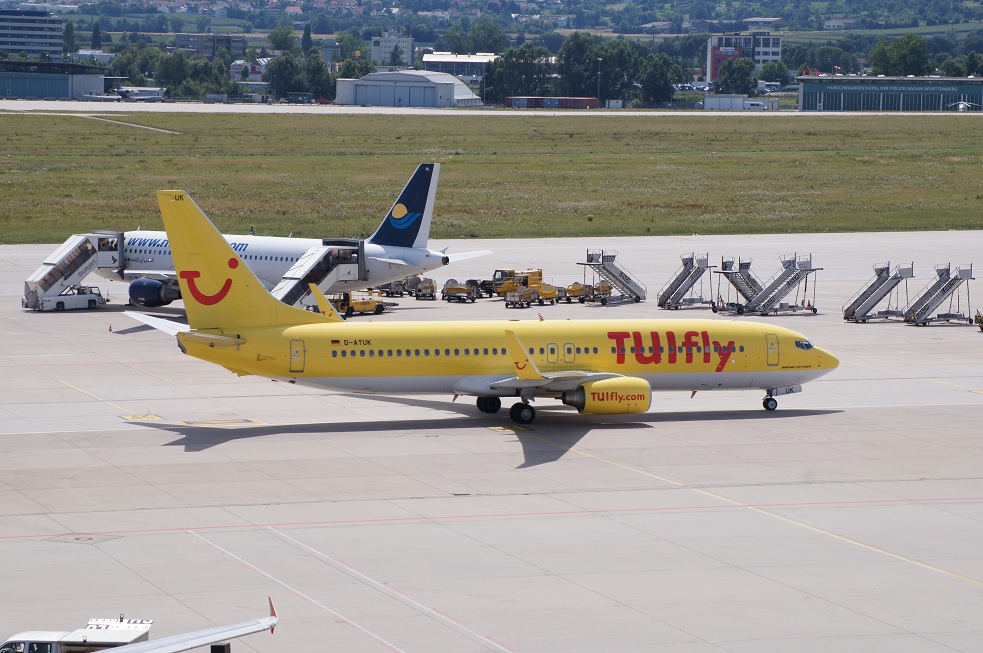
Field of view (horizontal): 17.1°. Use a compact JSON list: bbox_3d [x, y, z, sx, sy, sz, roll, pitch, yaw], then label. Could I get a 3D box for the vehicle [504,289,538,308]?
[{"bbox_3d":[2.390,-2.250,260.070,2.500,1.500,1.400,-4,6,-43],"label":"vehicle"}]

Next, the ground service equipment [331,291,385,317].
[{"bbox_3d":[-10.310,-1.850,251.730,3.900,1.900,1.900,-3,5,-32],"label":"ground service equipment"}]

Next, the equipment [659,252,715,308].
[{"bbox_3d":[15.442,-3.627,257.608,5.000,4.150,1.800,-4,7,-45],"label":"equipment"}]

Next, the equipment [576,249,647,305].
[{"bbox_3d":[9.750,-4.030,264.600,5.500,4.400,2.100,-4,6,-41],"label":"equipment"}]

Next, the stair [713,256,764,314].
[{"bbox_3d":[19.599,-3.164,252.597,2.200,4.150,5.000,5,6,41],"label":"stair"}]

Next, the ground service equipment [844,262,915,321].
[{"bbox_3d":[29.350,-2.700,248.140,5.600,4.500,2.000,-3,6,-38],"label":"ground service equipment"}]

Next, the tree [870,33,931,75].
[{"bbox_3d":[133.720,-87.290,1070.000,19.500,16.800,19.000,0,5,0],"label":"tree"}]

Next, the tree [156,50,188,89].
[{"bbox_3d":[-101.687,-81.190,1040.000,10.800,14.300,10.500,1,5,0],"label":"tree"}]

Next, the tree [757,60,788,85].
[{"bbox_3d":[97.366,-87.526,1130.000,10.360,8.630,10.000,1,5,0],"label":"tree"}]

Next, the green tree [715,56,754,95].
[{"bbox_3d":[72.020,-74.100,970.000,11.900,12.300,11.900,0,5,0],"label":"green tree"}]

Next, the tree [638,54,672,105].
[{"bbox_3d":[50.361,-75.925,1005.000,10.440,16.430,10.000,1,5,0],"label":"tree"}]

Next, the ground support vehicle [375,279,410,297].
[{"bbox_3d":[-8.240,-3.260,272.320,2.600,1.500,1.500,-4,6,-40],"label":"ground support vehicle"}]

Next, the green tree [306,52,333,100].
[{"bbox_3d":[-53.080,-77.305,1010.000,8.020,15.740,8.000,1,5,0],"label":"green tree"}]

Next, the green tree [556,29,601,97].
[{"bbox_3d":[27.380,-81.826,1030.000,13.850,22.660,13.000,1,5,0],"label":"green tree"}]

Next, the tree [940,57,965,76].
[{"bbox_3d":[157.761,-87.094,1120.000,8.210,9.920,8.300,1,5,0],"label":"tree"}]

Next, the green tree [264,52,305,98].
[{"bbox_3d":[-60.720,-73.190,960.000,11.800,14.300,11.800,0,5,0],"label":"green tree"}]

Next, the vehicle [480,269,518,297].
[{"bbox_3d":[0.500,-3.590,271.280,3.300,2.400,2.100,-2,5,-30],"label":"vehicle"}]

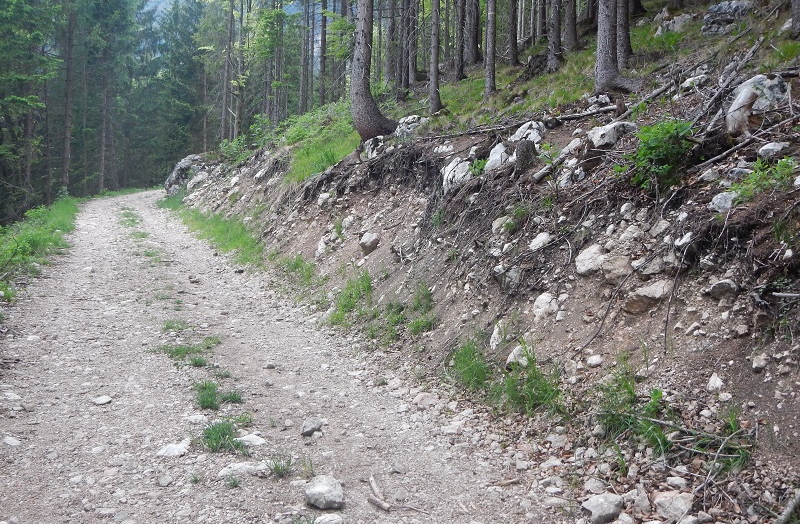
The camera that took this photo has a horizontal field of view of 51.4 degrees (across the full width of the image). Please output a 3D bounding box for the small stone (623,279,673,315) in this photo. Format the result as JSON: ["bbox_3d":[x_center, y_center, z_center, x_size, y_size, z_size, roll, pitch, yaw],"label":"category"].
[{"bbox_3d":[1.476,0.206,4.960,0.290,0.170,0.200,1,0,17],"label":"small stone"}]

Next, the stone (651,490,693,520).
[{"bbox_3d":[1.256,1.117,3.816,0.172,0.106,0.129,2,1,19],"label":"stone"}]

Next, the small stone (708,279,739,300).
[{"bbox_3d":[1.847,0.157,4.750,0.165,0.115,0.130,2,2,17],"label":"small stone"}]

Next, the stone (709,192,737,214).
[{"bbox_3d":[2.023,-0.373,5.220,0.175,0.120,0.140,1,0,21],"label":"stone"}]

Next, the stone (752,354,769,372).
[{"bbox_3d":[1.863,0.525,4.300,0.080,0.080,0.075,2,2,17],"label":"stone"}]

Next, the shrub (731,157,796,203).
[{"bbox_3d":[2.337,-0.530,5.350,0.420,0.280,0.340,1,2,0],"label":"shrub"}]

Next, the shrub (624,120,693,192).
[{"bbox_3d":[1.842,-0.752,5.930,0.480,0.480,0.430,1,0,17],"label":"shrub"}]

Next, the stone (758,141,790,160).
[{"bbox_3d":[2.579,-0.772,5.760,0.220,0.120,0.150,1,0,24],"label":"stone"}]

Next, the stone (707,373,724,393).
[{"bbox_3d":[1.811,0.694,4.771,0.083,0.102,0.075,2,1,21],"label":"stone"}]

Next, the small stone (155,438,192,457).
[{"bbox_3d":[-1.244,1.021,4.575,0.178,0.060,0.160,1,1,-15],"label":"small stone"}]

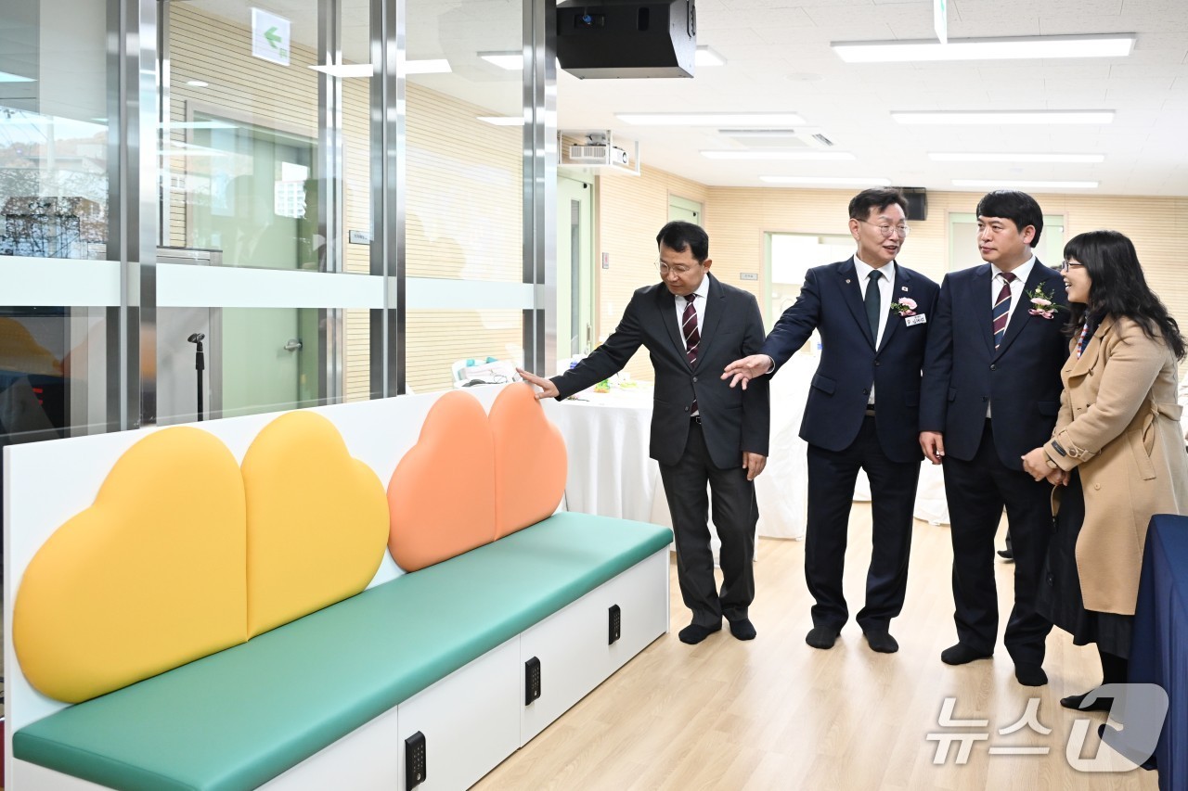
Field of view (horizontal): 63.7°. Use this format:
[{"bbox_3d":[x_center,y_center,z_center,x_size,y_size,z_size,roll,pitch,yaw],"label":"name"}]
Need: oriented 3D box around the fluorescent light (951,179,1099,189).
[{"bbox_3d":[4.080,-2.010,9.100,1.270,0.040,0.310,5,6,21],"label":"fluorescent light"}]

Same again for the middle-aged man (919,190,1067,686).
[{"bbox_3d":[1.405,0.140,3.370,0.540,1.720,0.380,3,5,29],"label":"middle-aged man"}]

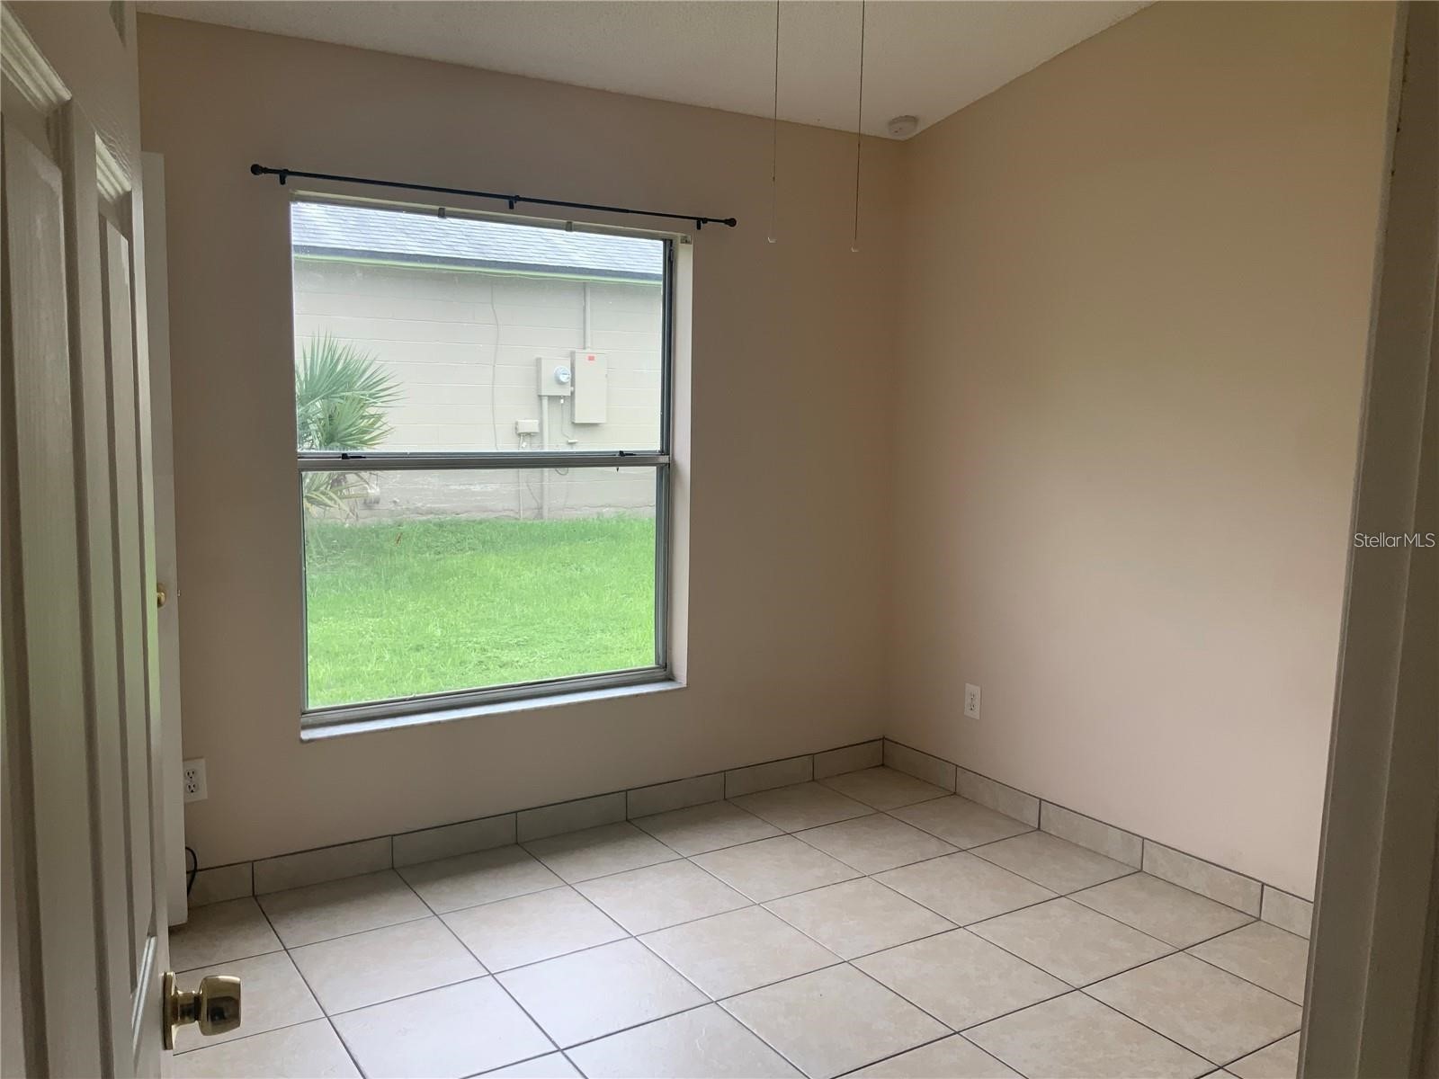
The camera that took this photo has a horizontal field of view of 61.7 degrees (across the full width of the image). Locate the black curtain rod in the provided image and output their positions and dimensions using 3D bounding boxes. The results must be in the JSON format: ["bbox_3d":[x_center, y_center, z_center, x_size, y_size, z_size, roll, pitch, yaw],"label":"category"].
[{"bbox_3d":[-0.607,-1.033,3.676,1.570,0.045,0.065,-4,8,-32],"label":"black curtain rod"}]

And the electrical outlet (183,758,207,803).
[{"bbox_3d":[-1.478,0.679,3.382,0.073,0.117,0.008,-4,8,-32],"label":"electrical outlet"}]

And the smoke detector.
[{"bbox_3d":[0.659,-1.476,4.320,0.117,0.040,0.117,-5,-3,0],"label":"smoke detector"}]

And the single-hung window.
[{"bbox_3d":[-0.727,-0.233,3.903,1.315,1.545,0.080,-4,8,-32],"label":"single-hung window"}]

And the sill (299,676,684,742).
[{"bbox_3d":[-0.694,0.551,3.932,1.320,0.022,0.130,-4,8,-32],"label":"sill"}]

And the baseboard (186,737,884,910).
[{"bbox_3d":[-0.422,0.925,4.107,2.600,0.107,0.012,-4,8,-32],"label":"baseboard"}]

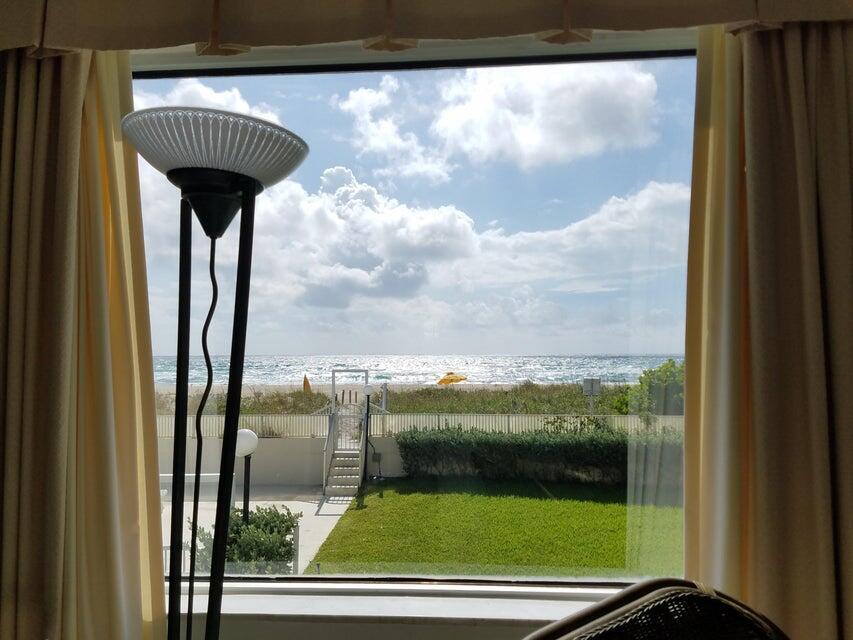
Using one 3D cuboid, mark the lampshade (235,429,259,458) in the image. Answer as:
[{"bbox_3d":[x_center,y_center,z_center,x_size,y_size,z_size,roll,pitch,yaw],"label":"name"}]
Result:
[{"bbox_3d":[-1.965,1.327,6.900,0.320,0.310,0.320,0,-3,0],"label":"lampshade"}]

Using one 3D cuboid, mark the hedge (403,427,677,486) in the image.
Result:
[{"bbox_3d":[3.200,3.630,17.400,8.000,1.400,1.200,0,-3,4],"label":"hedge"}]

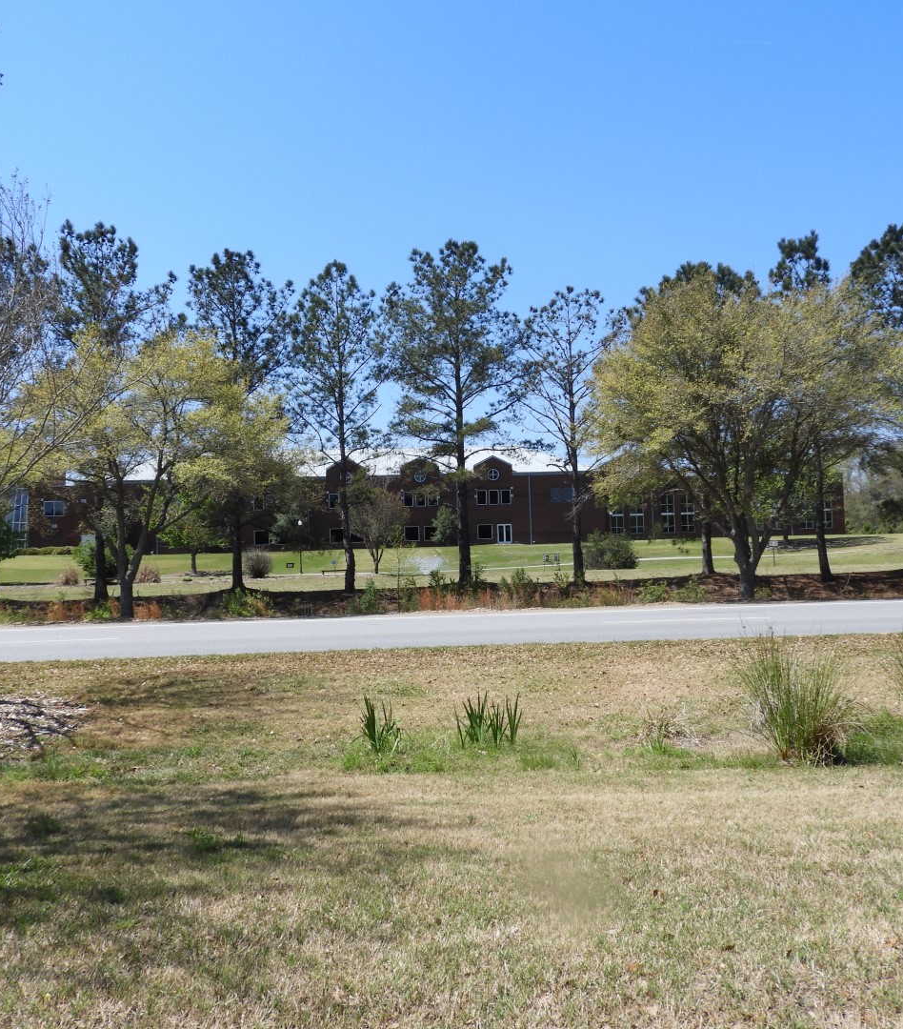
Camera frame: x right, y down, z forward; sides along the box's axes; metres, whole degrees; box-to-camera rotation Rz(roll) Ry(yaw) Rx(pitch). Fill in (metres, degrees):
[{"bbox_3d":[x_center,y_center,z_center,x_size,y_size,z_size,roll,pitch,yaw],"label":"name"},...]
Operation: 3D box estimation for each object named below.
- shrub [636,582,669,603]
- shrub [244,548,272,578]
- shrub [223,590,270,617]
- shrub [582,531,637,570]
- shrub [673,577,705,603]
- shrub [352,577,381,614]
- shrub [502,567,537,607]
[{"bbox_3d":[5.577,2.171,26.400,0.900,0.580,0.800,-1,-3,0],"label":"shrub"},{"bbox_3d":[-11.796,2.941,58.000,1.720,1.780,1.650,-1,-3,0],"label":"shrub"},{"bbox_3d":[-5.545,2.403,25.700,1.270,0.800,1.000,-1,-3,0],"label":"shrub"},{"bbox_3d":[9.672,2.157,58.000,3.400,2.350,2.900,-1,-3,0],"label":"shrub"},{"bbox_3d":[6.604,2.082,26.400,0.870,0.740,0.780,-1,-3,0],"label":"shrub"},{"bbox_3d":[-2.297,2.195,25.800,0.780,1.000,0.740,-1,-3,0],"label":"shrub"},{"bbox_3d":[1.918,2.023,26.800,0.970,1.120,0.880,-1,-3,0],"label":"shrub"}]

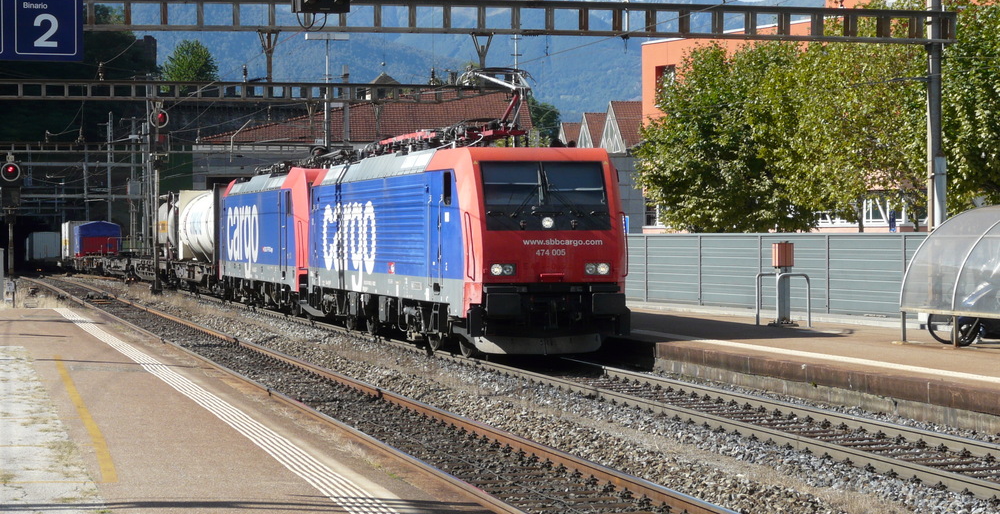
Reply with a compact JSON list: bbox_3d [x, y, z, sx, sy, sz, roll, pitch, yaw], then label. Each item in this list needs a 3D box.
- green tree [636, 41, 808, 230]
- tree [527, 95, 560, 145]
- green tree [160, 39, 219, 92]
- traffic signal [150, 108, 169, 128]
[{"bbox_3d":[7.282,-3.336,80.000,5.900,7.500,5.700,0,1,6],"label":"green tree"},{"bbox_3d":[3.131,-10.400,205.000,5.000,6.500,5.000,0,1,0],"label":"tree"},{"bbox_3d":[-32.245,-19.441,255.000,6.100,6.500,6.000,0,1,-6],"label":"green tree"},{"bbox_3d":[-12.341,-5.004,89.000,0.680,0.720,0.320,0,1,-12],"label":"traffic signal"}]

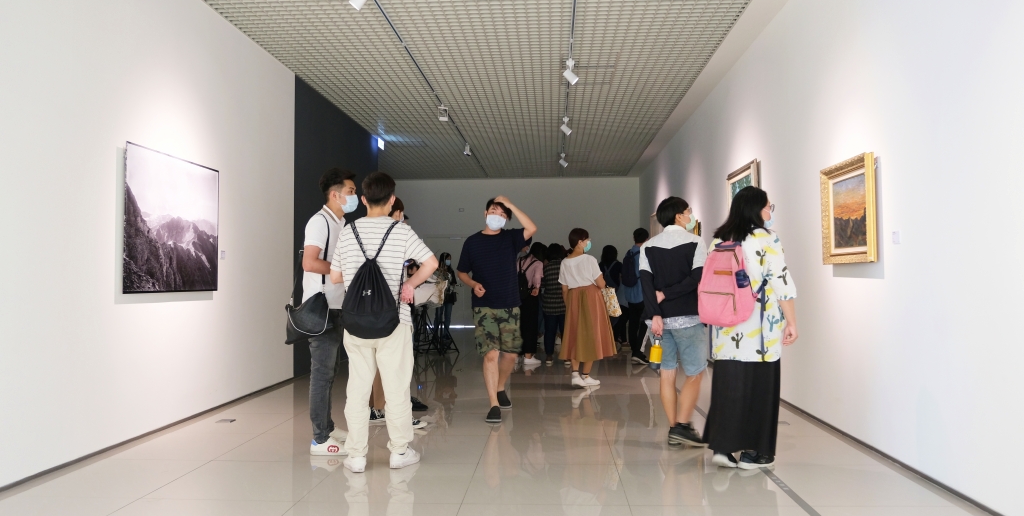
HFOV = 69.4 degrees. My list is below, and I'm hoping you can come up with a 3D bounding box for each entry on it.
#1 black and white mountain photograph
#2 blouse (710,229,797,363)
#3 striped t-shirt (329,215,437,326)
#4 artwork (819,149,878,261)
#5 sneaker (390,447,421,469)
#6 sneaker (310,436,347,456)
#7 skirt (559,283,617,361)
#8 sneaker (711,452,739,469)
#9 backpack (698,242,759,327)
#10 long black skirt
[{"bbox_3d":[-2.537,-0.248,5.561,0.036,1.010,1.360,0,-2,3],"label":"black and white mountain photograph"},{"bbox_3d":[1.407,0.212,4.355,0.370,0.770,0.510,1,-2,-39],"label":"blouse"},{"bbox_3d":[-0.768,0.075,4.429,0.580,0.640,0.330,0,-2,-2],"label":"striped t-shirt"},{"bbox_3d":[2.218,-0.297,4.895,0.060,0.672,0.756,-1,-2,3],"label":"artwork"},{"bbox_3d":[-0.631,1.168,4.394,0.108,0.112,0.280,-1,-2,26],"label":"sneaker"},{"bbox_3d":[-1.117,1.177,4.686,0.290,0.115,0.108,0,-2,3],"label":"sneaker"},{"bbox_3d":[0.788,0.670,7.722,0.570,0.790,0.500,-2,-2,43],"label":"skirt"},{"bbox_3d":[1.231,1.151,4.267,0.250,0.110,0.095,1,-2,-37],"label":"sneaker"},{"bbox_3d":[1.204,0.150,4.178,0.200,0.455,0.290,1,-2,-39],"label":"backpack"},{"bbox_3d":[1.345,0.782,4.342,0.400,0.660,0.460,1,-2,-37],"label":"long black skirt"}]

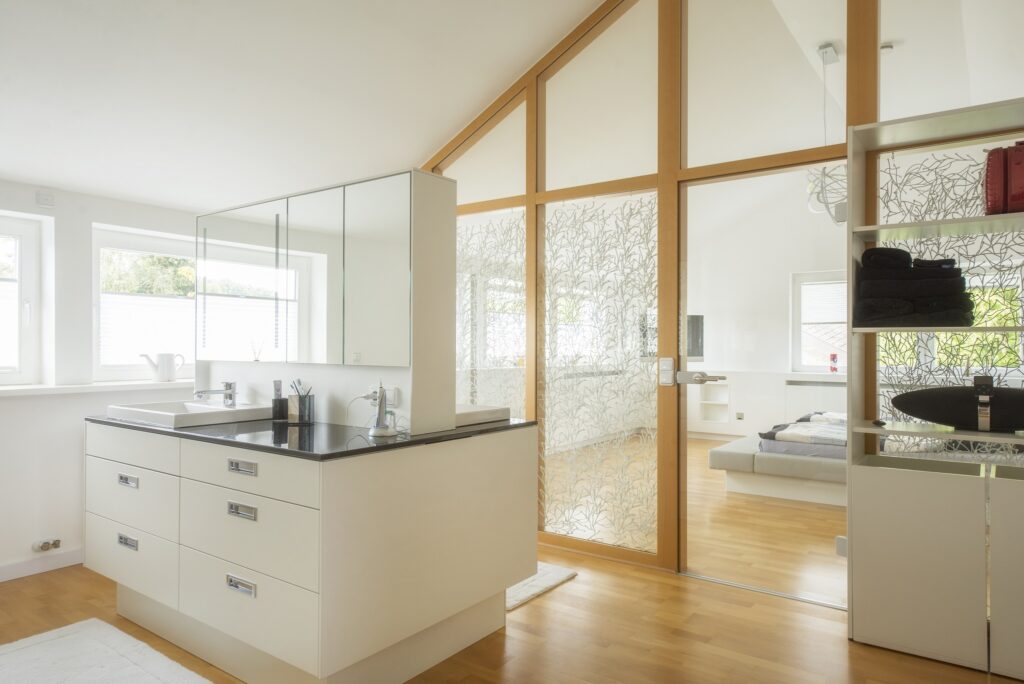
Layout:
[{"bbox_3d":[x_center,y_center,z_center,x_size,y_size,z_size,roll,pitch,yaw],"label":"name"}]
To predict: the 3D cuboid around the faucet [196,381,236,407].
[{"bbox_3d":[-1.405,0.249,3.100,0.048,0.113,0.195,0,0,36],"label":"faucet"}]

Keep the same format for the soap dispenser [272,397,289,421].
[{"bbox_3d":[-1.065,0.312,3.042,0.071,0.100,0.071,0,0,36],"label":"soap dispenser"}]

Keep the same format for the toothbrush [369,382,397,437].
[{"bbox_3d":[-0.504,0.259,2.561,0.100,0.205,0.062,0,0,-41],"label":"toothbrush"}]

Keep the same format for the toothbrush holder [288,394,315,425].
[{"bbox_3d":[-0.939,0.299,2.915,0.080,0.126,0.079,0,0,36],"label":"toothbrush holder"}]

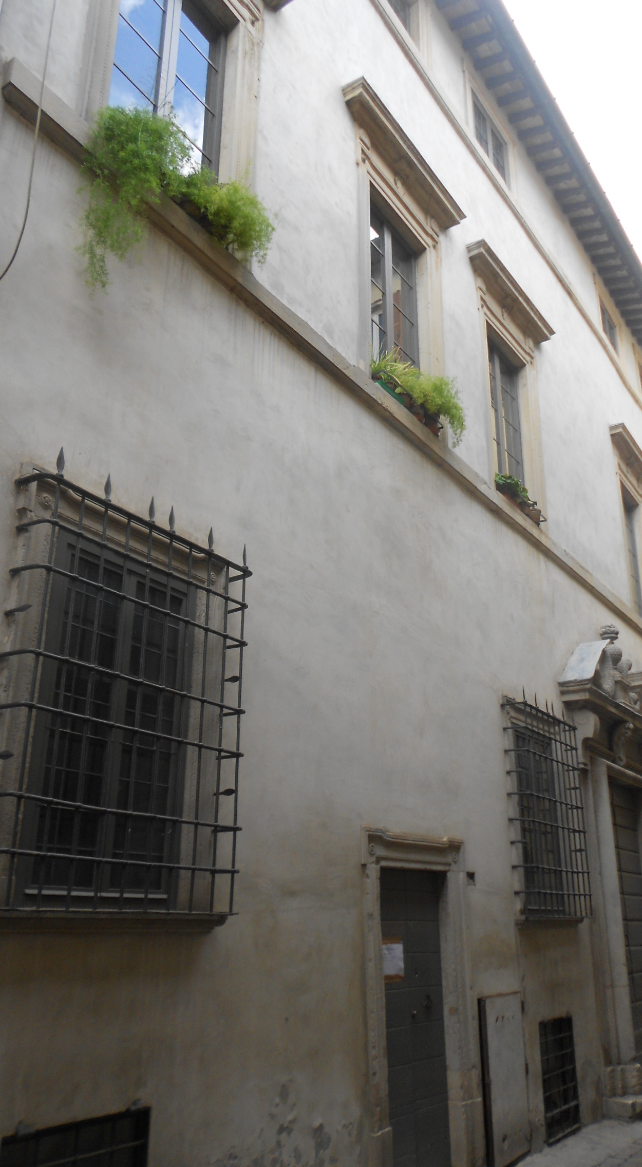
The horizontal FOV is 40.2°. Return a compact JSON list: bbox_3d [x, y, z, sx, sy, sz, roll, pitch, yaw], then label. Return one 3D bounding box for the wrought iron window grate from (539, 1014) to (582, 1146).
[{"bbox_3d":[2.004,4.196,7.470,0.080,0.864,0.774,-14,-25,33],"label":"wrought iron window grate"}]

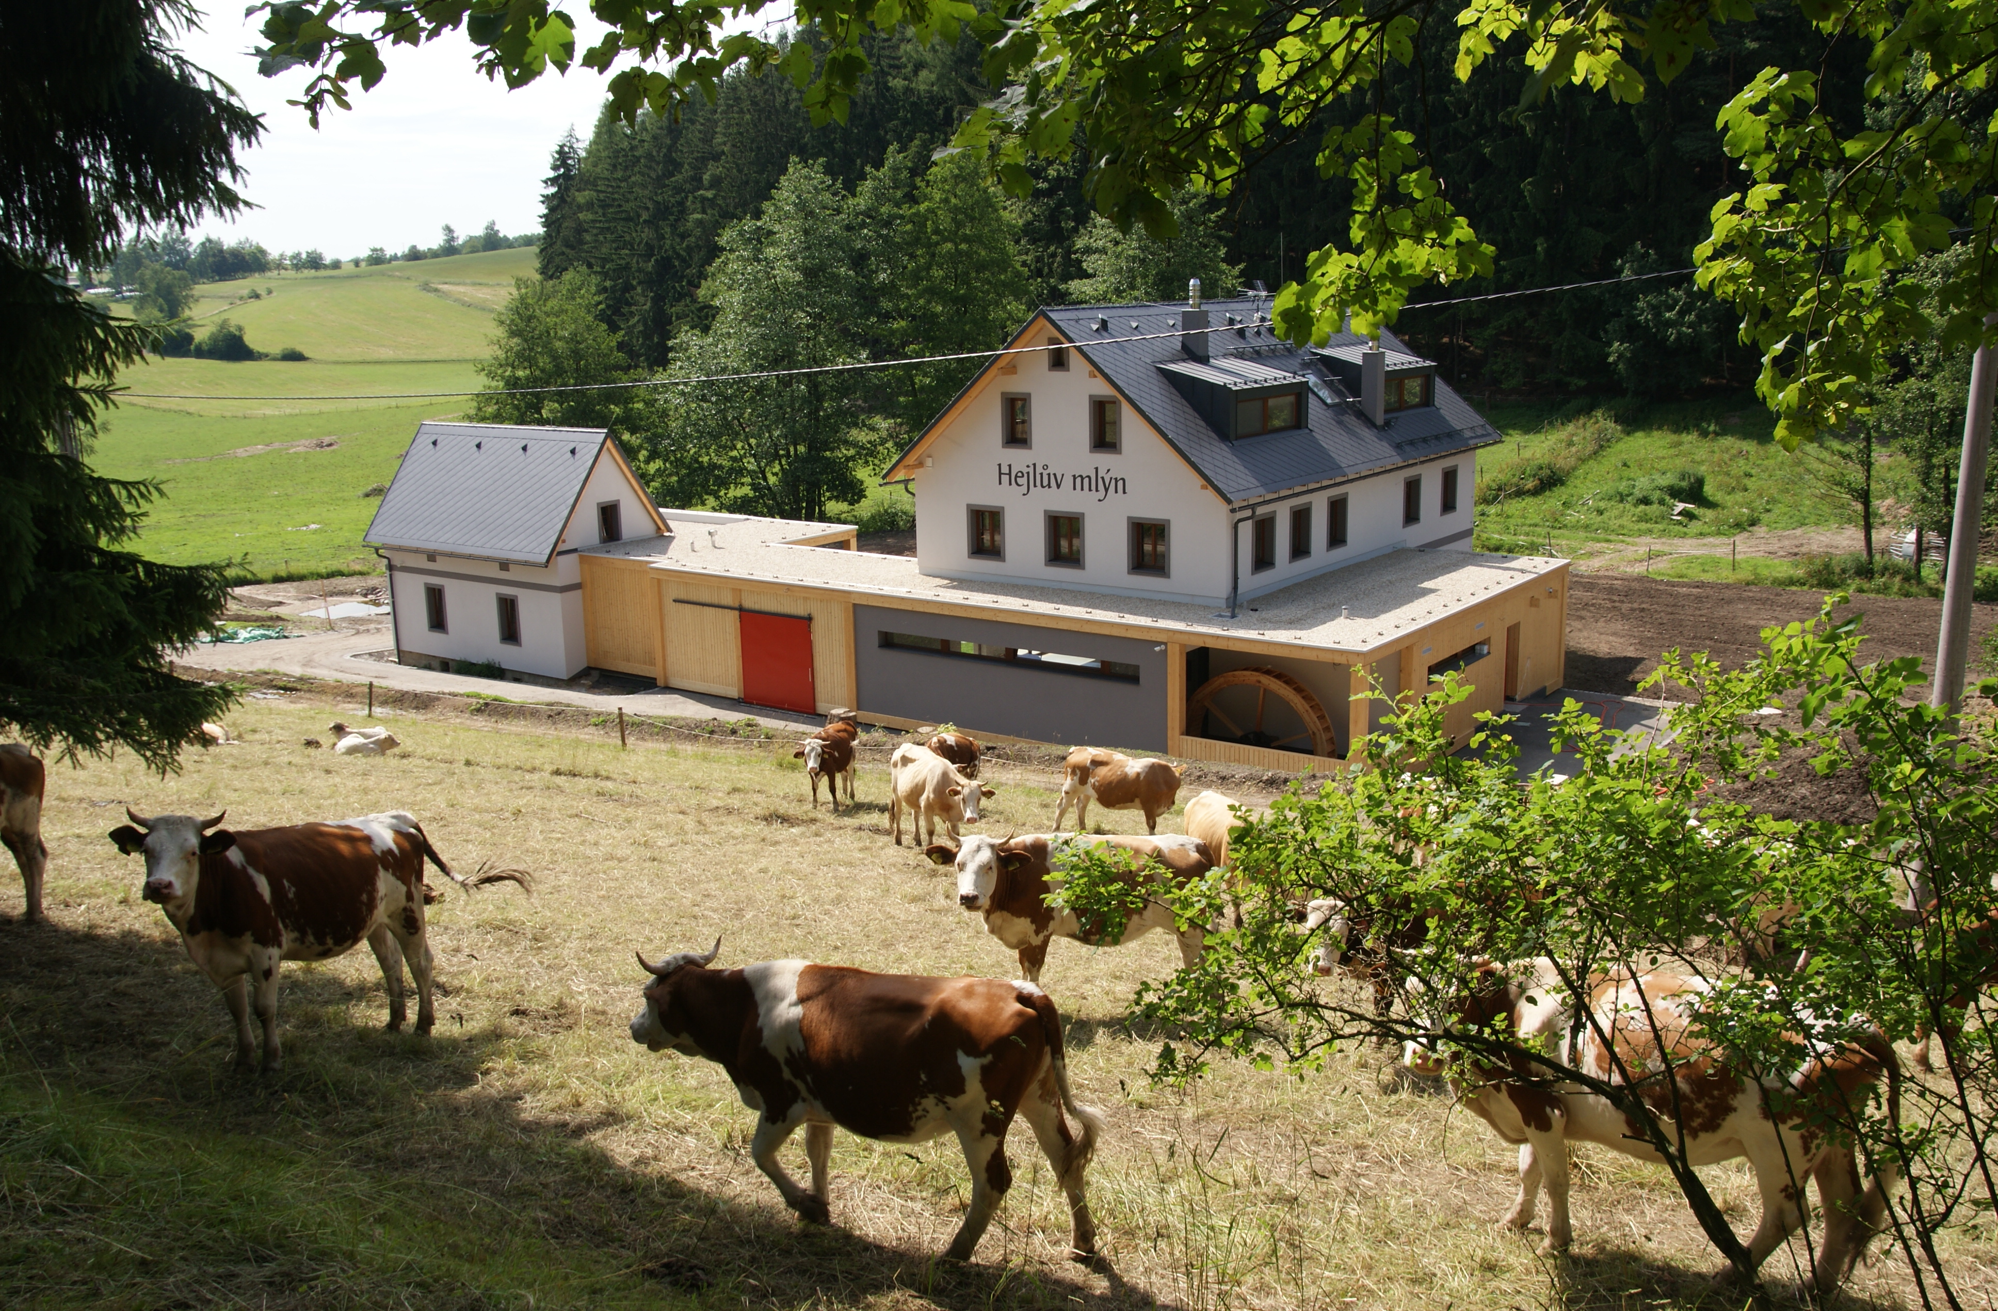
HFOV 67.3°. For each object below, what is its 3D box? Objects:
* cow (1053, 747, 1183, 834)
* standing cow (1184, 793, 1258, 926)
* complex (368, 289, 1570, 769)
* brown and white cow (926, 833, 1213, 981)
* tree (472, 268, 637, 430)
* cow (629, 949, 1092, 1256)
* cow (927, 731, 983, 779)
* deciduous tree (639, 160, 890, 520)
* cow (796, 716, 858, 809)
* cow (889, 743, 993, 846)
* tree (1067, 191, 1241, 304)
[{"bbox_3d":[1.935,2.213,24.000,2.100,1.400,0.650,2,12,-10],"label":"cow"},{"bbox_3d":[2.688,2.412,16.400,0.680,1.420,2.200,-7,10,-24],"label":"standing cow"},{"bbox_3d":[-1.356,-5.888,50.177,37.760,11.680,21.520,8,16,37],"label":"complex"},{"bbox_3d":[0.649,2.242,12.350,2.250,1.450,0.700,0,11,-26],"label":"brown and white cow"},{"bbox_3d":[-25.239,-15.083,86.506,9.400,13.669,9.400,-2,13,0],"label":"tree"},{"bbox_3d":[-0.723,2.197,7.680,2.420,1.430,0.700,5,14,19],"label":"cow"},{"bbox_3d":[-0.747,1.946,25.200,0.680,1.400,2.100,5,7,27],"label":"cow"},{"bbox_3d":[-11.031,-14.763,73.961,11.500,17.795,11.500,-2,13,0],"label":"deciduous tree"},{"bbox_3d":[-2.848,1.783,25.000,0.650,1.400,2.200,2,6,14],"label":"cow"},{"bbox_3d":[-0.741,1.982,19.500,0.720,1.420,2.200,-7,10,-24],"label":"cow"},{"bbox_3d":[8.051,-16.707,79.761,9.400,15.983,9.400,-2,13,0],"label":"tree"}]

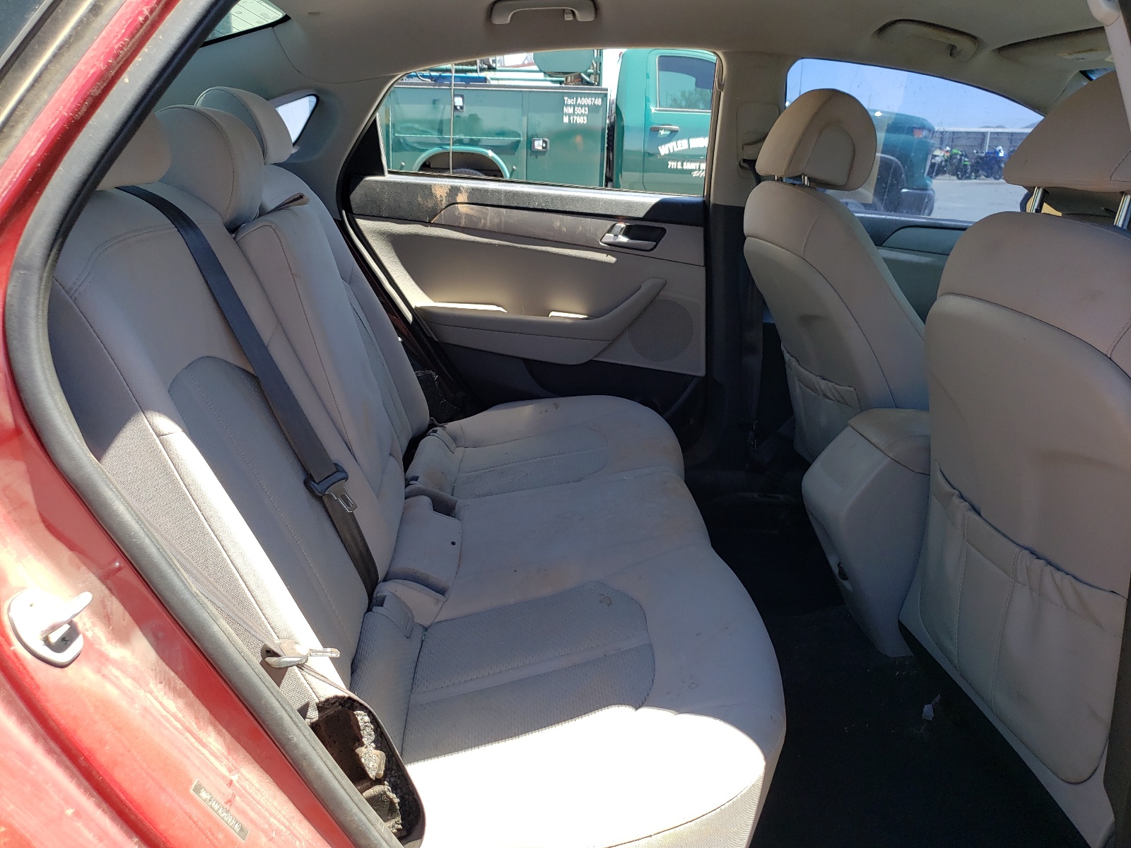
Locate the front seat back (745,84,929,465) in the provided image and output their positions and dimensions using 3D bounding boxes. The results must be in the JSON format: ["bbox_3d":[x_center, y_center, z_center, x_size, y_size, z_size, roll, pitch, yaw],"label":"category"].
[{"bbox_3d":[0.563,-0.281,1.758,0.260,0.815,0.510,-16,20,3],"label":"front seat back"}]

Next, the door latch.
[{"bbox_3d":[-0.382,0.151,0.630,0.035,0.062,0.043,-23,19,5],"label":"door latch"}]

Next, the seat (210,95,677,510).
[{"bbox_3d":[-0.216,-0.198,1.759,0.950,0.910,0.510,1,20,-3],"label":"seat"}]

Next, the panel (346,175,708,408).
[{"bbox_3d":[-0.083,-0.266,2.082,0.870,0.640,0.120,1,20,-3],"label":"panel"}]

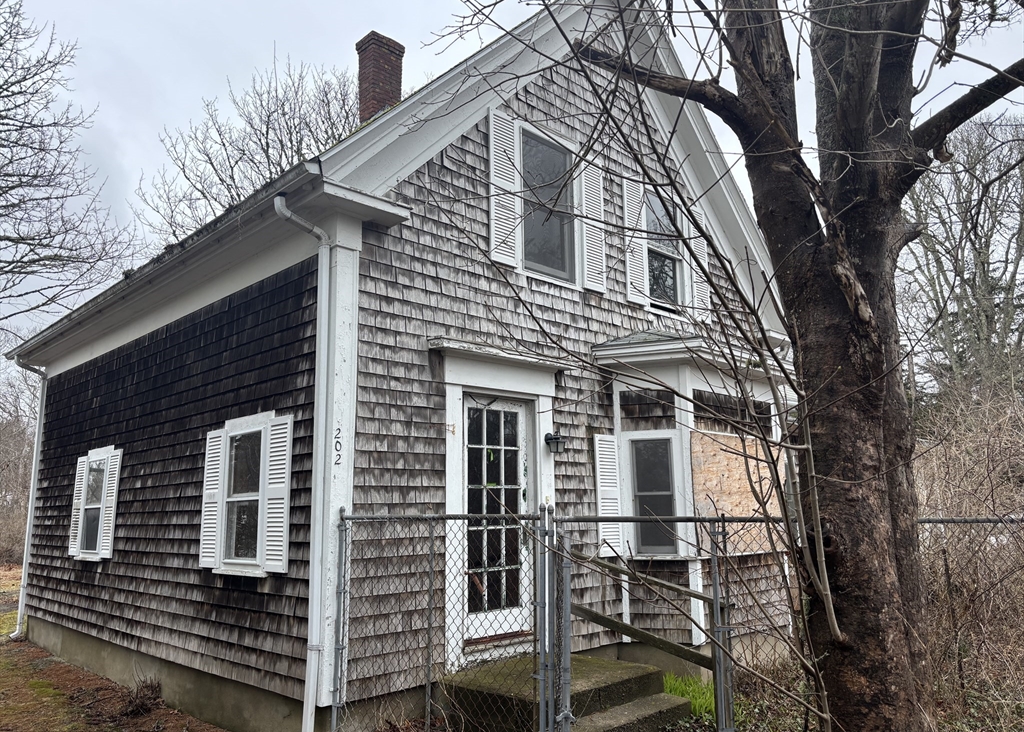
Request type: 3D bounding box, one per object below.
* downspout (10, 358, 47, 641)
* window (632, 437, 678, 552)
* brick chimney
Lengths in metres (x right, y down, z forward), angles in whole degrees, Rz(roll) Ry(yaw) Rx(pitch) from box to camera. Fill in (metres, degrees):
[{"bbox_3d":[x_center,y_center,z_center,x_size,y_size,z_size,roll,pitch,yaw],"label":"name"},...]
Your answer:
[{"bbox_3d":[-6.785,1.773,10.570,0.400,3.830,0.090,10,-15,-44],"label":"downspout"},{"bbox_3d":[1.405,1.283,7.591,0.401,1.120,0.090,-4,-11,17],"label":"window"},{"bbox_3d":[-2.060,-4.412,12.065,0.630,1.350,0.455,10,-15,-44],"label":"brick chimney"}]

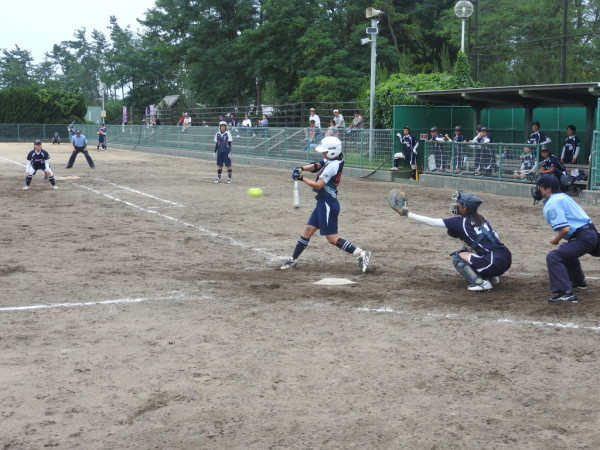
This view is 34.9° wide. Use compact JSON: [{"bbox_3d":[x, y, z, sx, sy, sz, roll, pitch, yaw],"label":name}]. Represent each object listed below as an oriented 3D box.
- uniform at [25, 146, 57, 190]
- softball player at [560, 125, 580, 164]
[{"bbox_3d":[-6.480,-1.460,23.845,0.840,1.060,0.560,-2,7,-20],"label":"uniform"},{"bbox_3d":[6.098,-1.443,21.591,0.460,1.644,0.300,5,8,38],"label":"softball player"}]

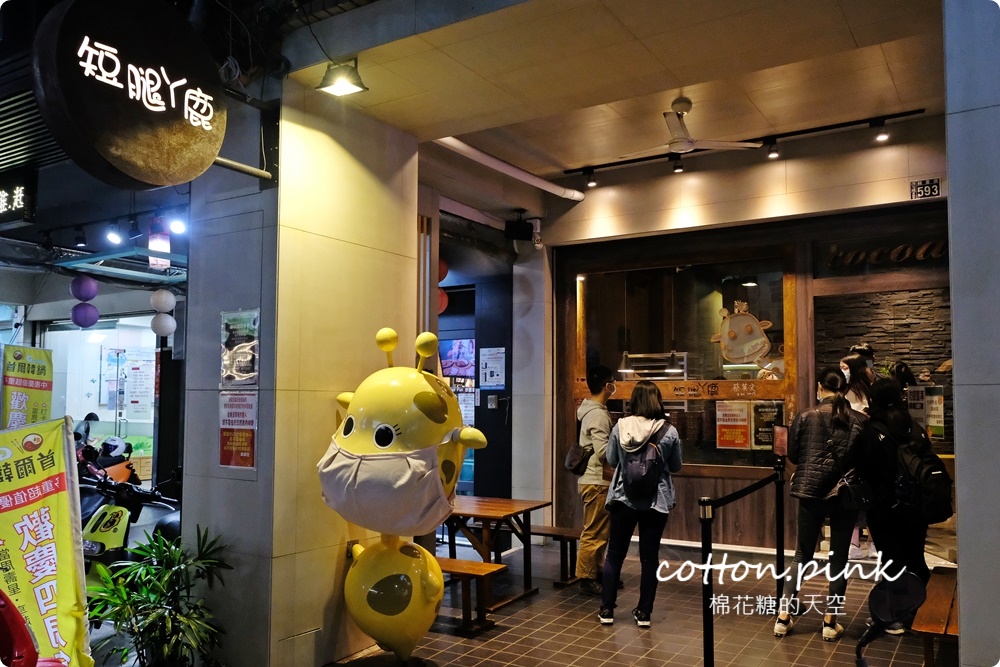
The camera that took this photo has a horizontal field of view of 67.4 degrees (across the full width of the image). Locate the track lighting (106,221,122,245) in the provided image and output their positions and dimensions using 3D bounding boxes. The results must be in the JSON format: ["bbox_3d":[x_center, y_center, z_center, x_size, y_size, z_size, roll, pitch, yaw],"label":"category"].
[{"bbox_3d":[-3.289,-0.853,6.400,0.115,0.180,0.125,-1,-4,14],"label":"track lighting"}]

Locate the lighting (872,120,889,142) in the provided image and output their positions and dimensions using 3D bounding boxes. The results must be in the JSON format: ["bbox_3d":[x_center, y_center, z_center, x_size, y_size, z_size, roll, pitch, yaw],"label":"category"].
[{"bbox_3d":[3.155,-1.679,6.219,0.115,0.175,0.120,-3,-5,31],"label":"lighting"}]

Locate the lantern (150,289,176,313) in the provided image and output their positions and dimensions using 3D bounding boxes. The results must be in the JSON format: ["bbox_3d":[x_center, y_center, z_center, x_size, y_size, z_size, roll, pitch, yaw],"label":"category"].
[{"bbox_3d":[-3.944,-0.378,8.800,0.275,0.272,0.275,-3,-5,31],"label":"lantern"}]

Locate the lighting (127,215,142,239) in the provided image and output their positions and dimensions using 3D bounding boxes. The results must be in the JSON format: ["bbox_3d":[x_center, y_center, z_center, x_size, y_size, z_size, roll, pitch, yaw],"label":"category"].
[{"bbox_3d":[-3.406,-0.989,7.000,0.115,0.235,0.130,-3,-5,31],"label":"lighting"}]

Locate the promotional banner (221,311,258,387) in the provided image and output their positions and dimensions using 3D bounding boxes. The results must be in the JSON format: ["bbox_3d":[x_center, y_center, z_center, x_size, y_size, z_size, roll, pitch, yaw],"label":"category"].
[{"bbox_3d":[-1.483,0.091,4.263,0.312,0.432,0.010,-3,-5,31],"label":"promotional banner"}]

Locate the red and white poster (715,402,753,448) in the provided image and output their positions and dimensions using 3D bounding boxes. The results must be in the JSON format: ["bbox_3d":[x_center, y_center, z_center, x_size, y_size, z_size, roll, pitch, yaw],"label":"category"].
[{"bbox_3d":[2.066,0.812,6.637,0.300,0.425,0.010,-3,-5,31],"label":"red and white poster"}]

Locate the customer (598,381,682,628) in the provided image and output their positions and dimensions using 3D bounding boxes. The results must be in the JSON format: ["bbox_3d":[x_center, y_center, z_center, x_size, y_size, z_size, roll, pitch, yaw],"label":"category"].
[{"bbox_3d":[0.937,1.130,5.000,0.520,1.590,0.430,-1,-4,8],"label":"customer"}]

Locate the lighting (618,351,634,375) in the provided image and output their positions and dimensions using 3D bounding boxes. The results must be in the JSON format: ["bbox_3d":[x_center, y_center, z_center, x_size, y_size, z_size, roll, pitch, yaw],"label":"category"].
[{"bbox_3d":[1.343,0.308,7.964,0.180,0.230,0.180,-3,-5,31],"label":"lighting"}]

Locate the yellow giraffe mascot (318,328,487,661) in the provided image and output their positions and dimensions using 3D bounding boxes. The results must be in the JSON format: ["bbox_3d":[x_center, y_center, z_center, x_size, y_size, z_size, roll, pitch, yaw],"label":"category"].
[{"bbox_3d":[-0.534,0.887,3.945,1.000,1.830,0.770,-3,-5,31],"label":"yellow giraffe mascot"}]

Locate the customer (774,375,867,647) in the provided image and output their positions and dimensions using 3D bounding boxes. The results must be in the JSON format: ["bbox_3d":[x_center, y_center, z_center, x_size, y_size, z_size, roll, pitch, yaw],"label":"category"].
[{"bbox_3d":[2.030,1.064,4.750,0.540,1.650,0.420,-1,-4,17],"label":"customer"}]

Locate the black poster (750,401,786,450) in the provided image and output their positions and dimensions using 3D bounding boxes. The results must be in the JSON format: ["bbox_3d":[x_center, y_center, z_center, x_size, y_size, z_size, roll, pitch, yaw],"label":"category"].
[{"bbox_3d":[2.321,0.800,6.483,0.300,0.425,0.010,-3,-5,31],"label":"black poster"}]

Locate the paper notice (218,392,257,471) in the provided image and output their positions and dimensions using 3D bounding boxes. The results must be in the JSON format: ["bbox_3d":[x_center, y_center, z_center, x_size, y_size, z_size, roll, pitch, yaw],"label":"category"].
[{"bbox_3d":[-1.483,0.542,4.230,0.303,0.425,0.008,-3,-5,31],"label":"paper notice"}]

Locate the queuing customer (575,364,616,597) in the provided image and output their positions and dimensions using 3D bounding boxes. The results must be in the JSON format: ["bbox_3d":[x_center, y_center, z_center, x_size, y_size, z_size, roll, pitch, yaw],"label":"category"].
[{"bbox_3d":[0.767,1.111,5.809,0.390,1.730,0.500,0,-5,-3],"label":"queuing customer"}]

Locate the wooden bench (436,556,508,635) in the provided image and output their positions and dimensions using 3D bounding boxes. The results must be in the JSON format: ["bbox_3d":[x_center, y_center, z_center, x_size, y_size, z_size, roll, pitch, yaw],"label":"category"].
[{"bbox_3d":[-0.442,1.723,5.010,1.000,0.390,0.320,-3,-5,31],"label":"wooden bench"}]

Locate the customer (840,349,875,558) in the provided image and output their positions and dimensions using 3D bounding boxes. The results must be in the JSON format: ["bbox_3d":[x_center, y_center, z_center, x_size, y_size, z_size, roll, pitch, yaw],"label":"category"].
[{"bbox_3d":[2.978,1.005,6.180,0.450,1.630,0.360,-3,-5,40],"label":"customer"}]

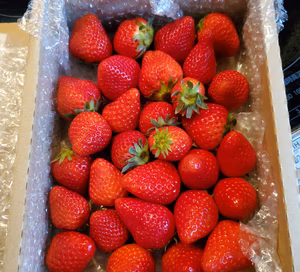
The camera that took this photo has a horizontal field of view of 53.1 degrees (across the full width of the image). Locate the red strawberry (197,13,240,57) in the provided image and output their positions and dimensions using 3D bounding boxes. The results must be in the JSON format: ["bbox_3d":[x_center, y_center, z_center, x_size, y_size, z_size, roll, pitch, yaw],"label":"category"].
[{"bbox_3d":[0.065,-0.095,0.282,0.045,0.040,0.040,36,78,6],"label":"red strawberry"}]

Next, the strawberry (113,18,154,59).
[{"bbox_3d":[-0.016,-0.092,0.283,0.041,0.037,0.037,-14,71,31],"label":"strawberry"}]

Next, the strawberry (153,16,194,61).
[{"bbox_3d":[0.024,-0.091,0.282,0.037,0.037,0.045,43,108,12],"label":"strawberry"}]

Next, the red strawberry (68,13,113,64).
[{"bbox_3d":[-0.066,-0.110,0.335,0.047,0.047,0.055,-7,114,-1],"label":"red strawberry"}]

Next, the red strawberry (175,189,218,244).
[{"bbox_3d":[0.036,0.063,0.233,0.033,0.033,0.042,19,75,7],"label":"red strawberry"}]

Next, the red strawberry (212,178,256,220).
[{"bbox_3d":[0.083,0.062,0.296,0.042,0.045,0.042,0,72,13],"label":"red strawberry"}]

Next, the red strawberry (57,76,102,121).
[{"bbox_3d":[-0.063,-0.034,0.268,0.037,0.037,0.040,-29,96,-6],"label":"red strawberry"}]

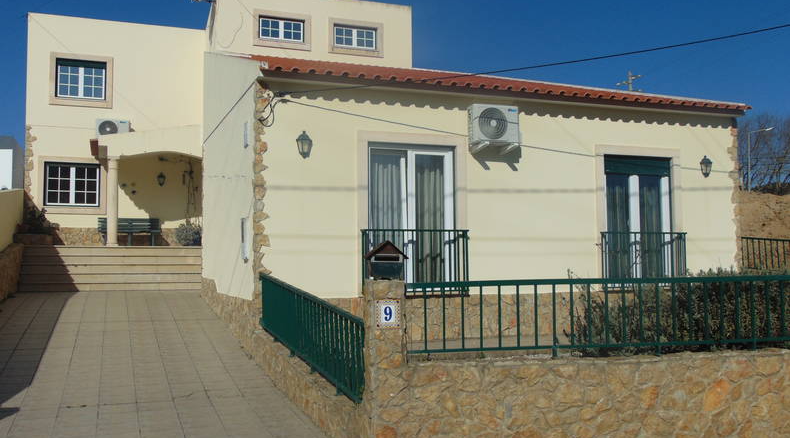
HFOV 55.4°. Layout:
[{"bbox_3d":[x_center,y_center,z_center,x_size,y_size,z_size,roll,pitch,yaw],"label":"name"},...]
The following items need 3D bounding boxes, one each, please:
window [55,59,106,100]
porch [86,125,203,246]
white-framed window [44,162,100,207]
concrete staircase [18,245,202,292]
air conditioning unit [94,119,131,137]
[{"bbox_3d":[-7.732,-3.437,18.572,1.147,0.957,0.120,1,-3,-21],"label":"window"},{"bbox_3d":[-5.999,-0.731,18.127,2.500,2.800,2.500,1,-2,-20],"label":"porch"},{"bbox_3d":[-7.859,-0.825,18.377,1.237,1.050,0.120,1,-3,-21],"label":"white-framed window"},{"bbox_3d":[-6.132,1.071,16.516,3.608,0.966,1.540,1,-3,-21],"label":"concrete staircase"},{"bbox_3d":[-6.934,-2.159,18.519,0.754,0.530,0.280,1,-3,-21],"label":"air conditioning unit"}]

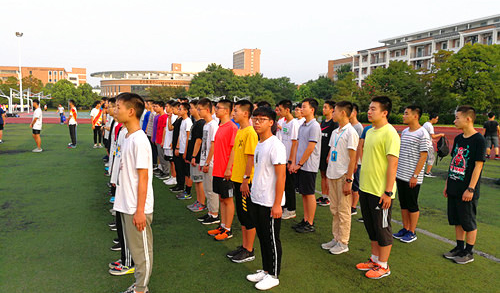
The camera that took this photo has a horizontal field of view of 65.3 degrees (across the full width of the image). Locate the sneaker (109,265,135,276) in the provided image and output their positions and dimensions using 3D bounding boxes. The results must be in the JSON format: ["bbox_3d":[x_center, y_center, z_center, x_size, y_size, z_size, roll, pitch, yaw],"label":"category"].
[{"bbox_3d":[-1.240,1.173,3.791,0.280,0.105,0.105,-1,6,-22],"label":"sneaker"}]

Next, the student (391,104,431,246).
[{"bbox_3d":[1.977,0.326,4.818,0.360,1.700,0.500,-1,6,-20],"label":"student"}]

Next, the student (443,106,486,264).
[{"bbox_3d":[2.330,0.408,4.236,0.350,1.700,0.490,-1,6,-22],"label":"student"}]

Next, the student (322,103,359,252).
[{"bbox_3d":[0.999,0.342,4.402,0.360,1.730,0.500,-2,6,-22],"label":"student"}]

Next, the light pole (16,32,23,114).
[{"bbox_3d":[-34.892,-11.384,59.394,0.900,12.308,1.150,-1,6,-22],"label":"light pole"}]

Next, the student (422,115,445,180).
[{"bbox_3d":[4.550,-0.040,9.650,0.500,1.580,0.460,3,6,18],"label":"student"}]

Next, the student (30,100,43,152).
[{"bbox_3d":[-7.205,-0.711,13.162,0.380,1.738,0.500,-1,6,-22],"label":"student"}]

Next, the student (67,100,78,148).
[{"bbox_3d":[-6.617,-0.855,14.538,0.380,1.781,0.500,-1,6,-22],"label":"student"}]

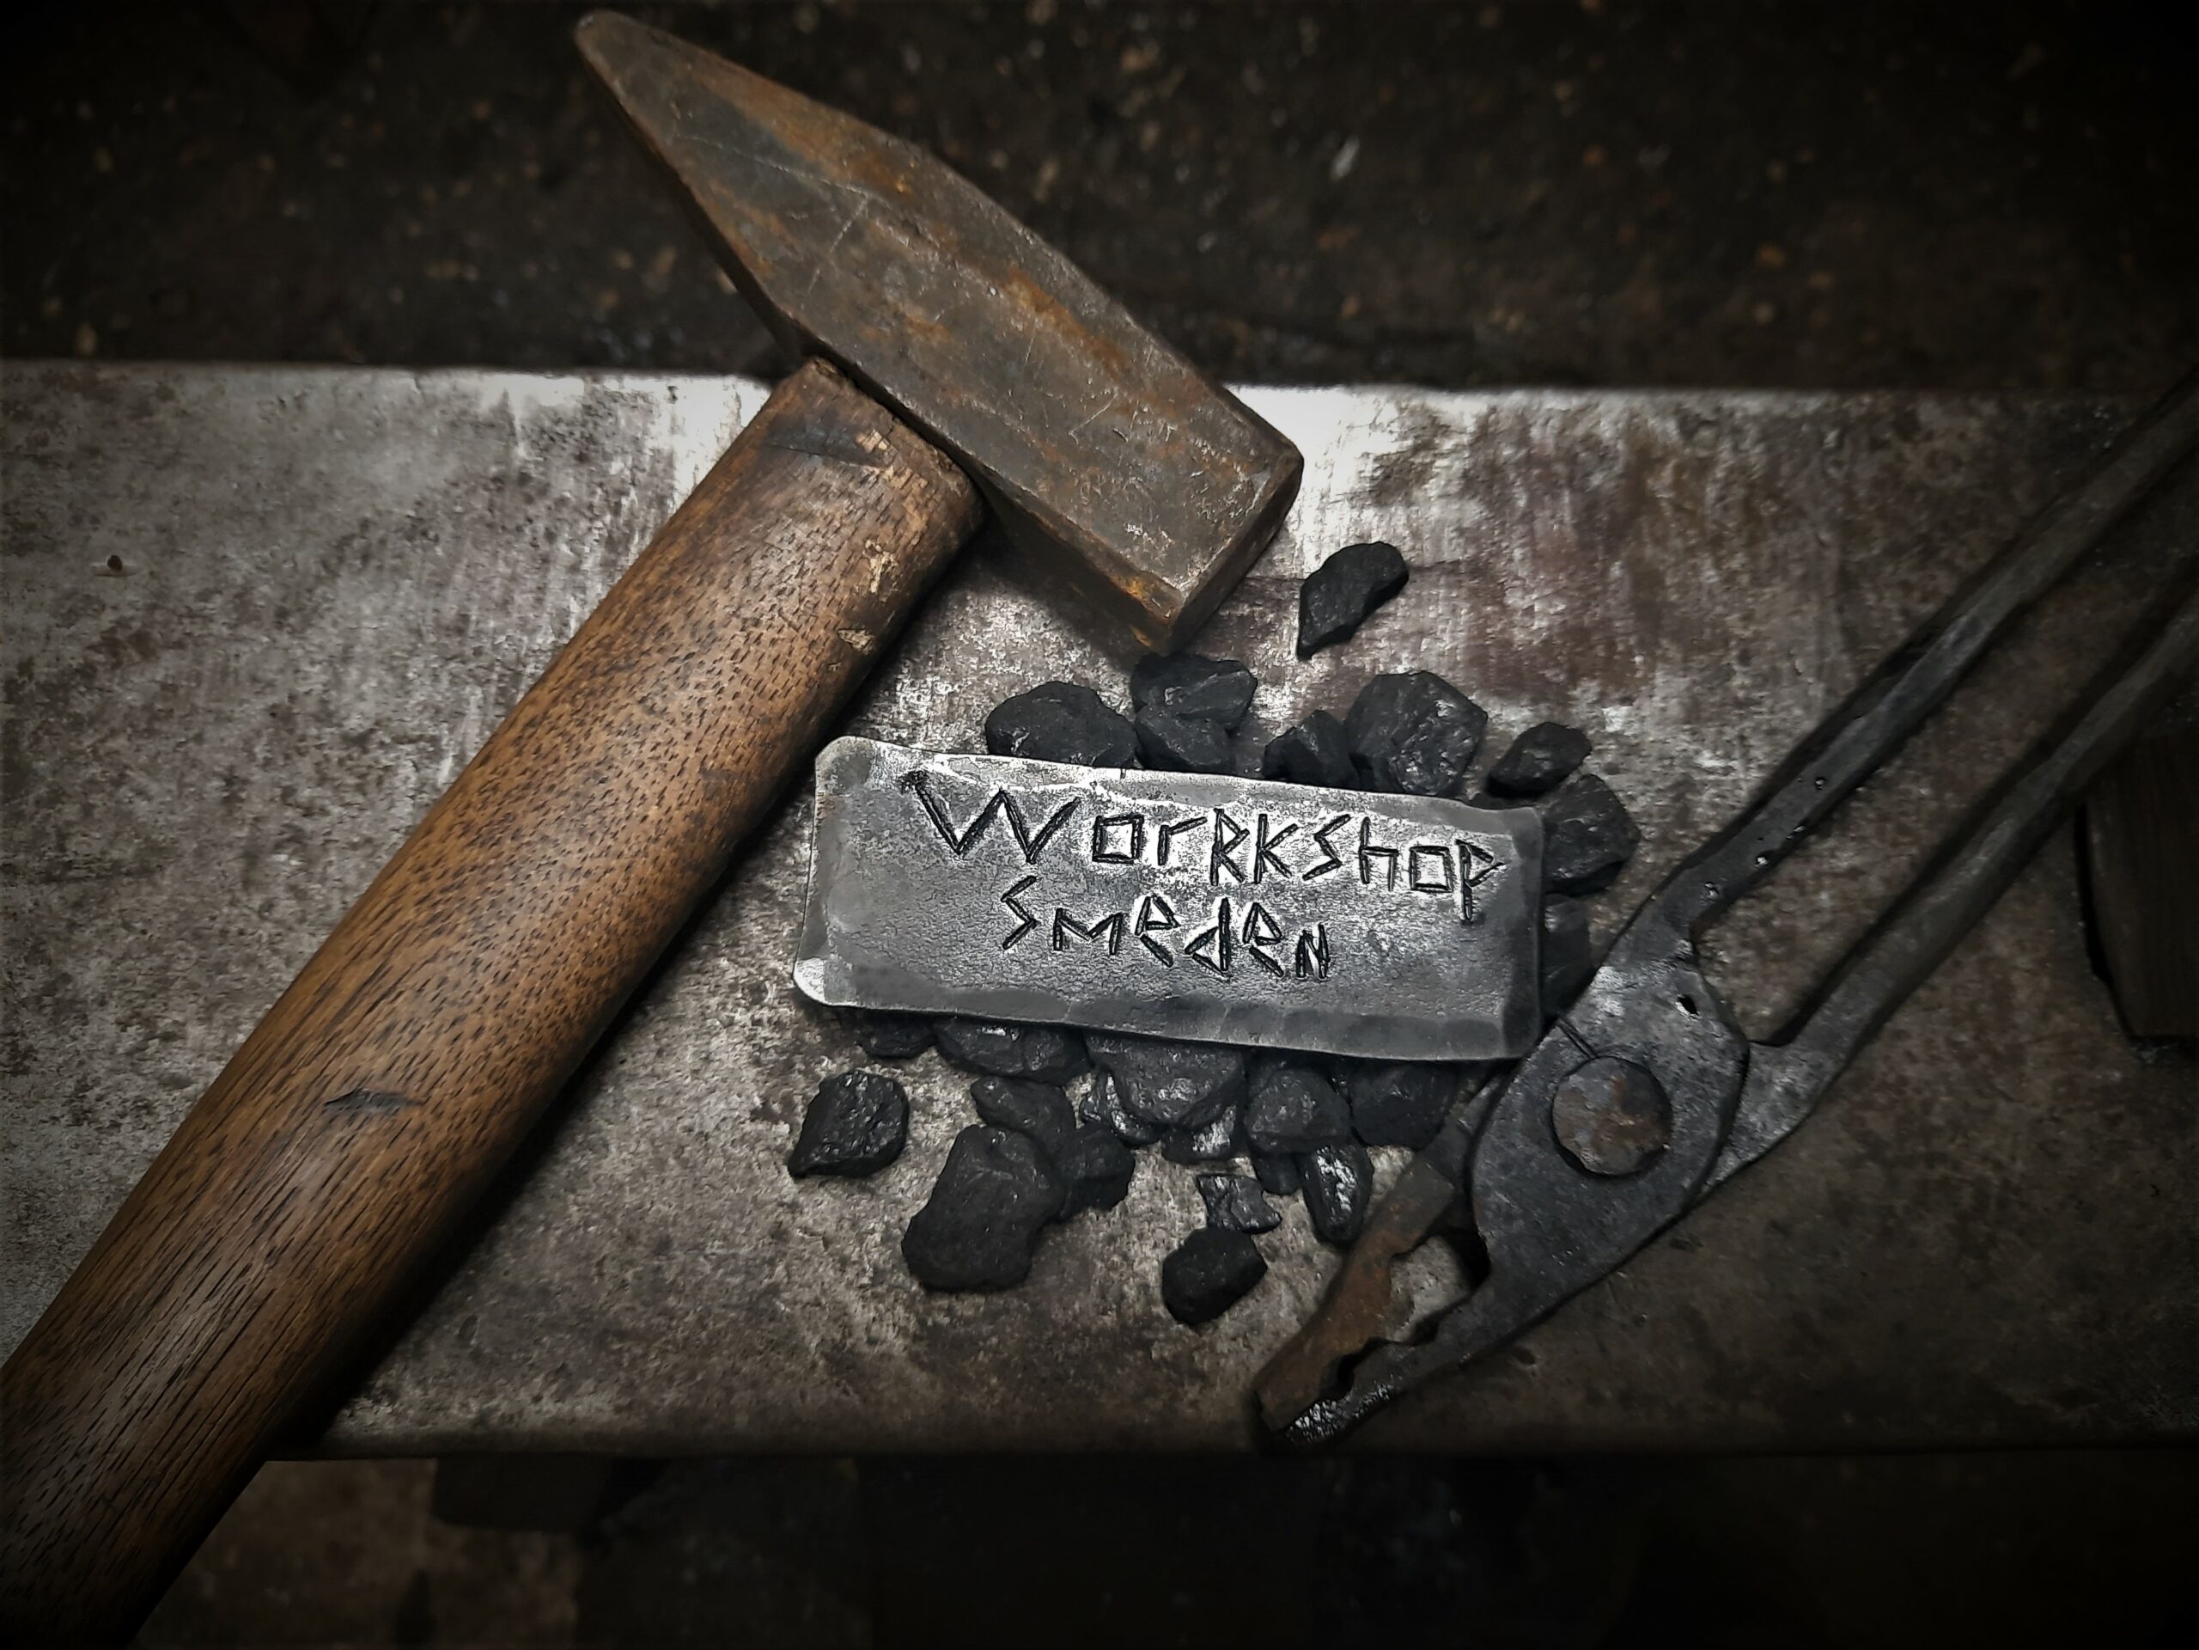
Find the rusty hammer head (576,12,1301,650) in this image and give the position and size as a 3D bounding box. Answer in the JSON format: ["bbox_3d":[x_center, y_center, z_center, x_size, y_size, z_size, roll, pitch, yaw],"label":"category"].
[{"bbox_3d":[-0.028,-0.083,0.260,0.134,0.035,0.036,38,82,4],"label":"rusty hammer head"}]

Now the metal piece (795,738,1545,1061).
[{"bbox_3d":[0.011,0.012,0.248,0.116,0.005,0.041,5,80,-1],"label":"metal piece"}]

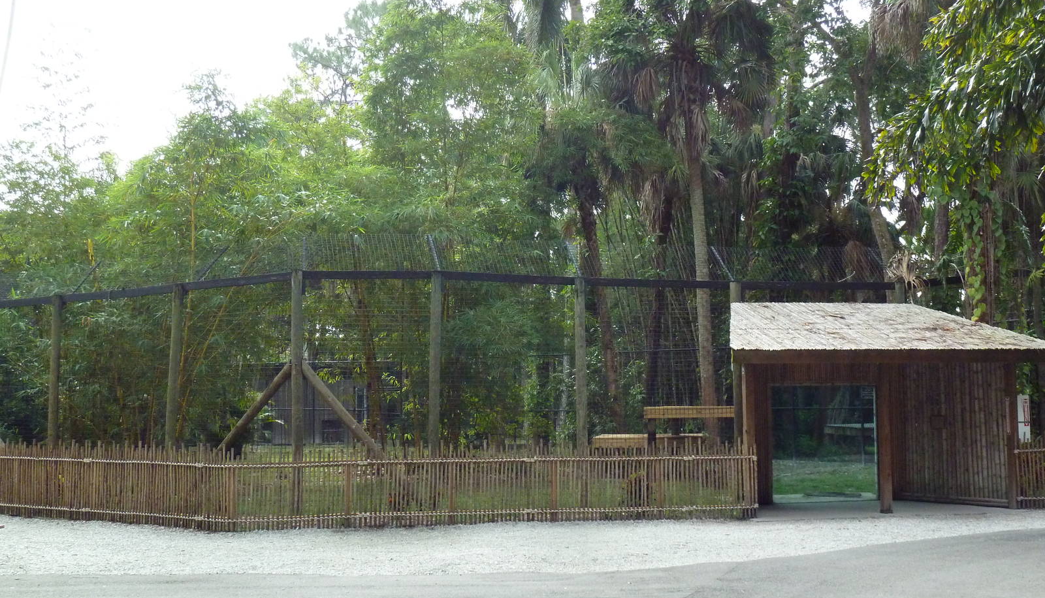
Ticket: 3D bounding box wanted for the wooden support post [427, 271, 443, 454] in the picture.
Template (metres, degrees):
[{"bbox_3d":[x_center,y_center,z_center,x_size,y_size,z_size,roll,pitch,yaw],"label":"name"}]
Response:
[{"bbox_3d":[-1.251,1.339,19.031,0.150,3.477,0.150,0,-4,0],"label":"wooden support post"}]

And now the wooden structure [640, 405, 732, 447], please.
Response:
[{"bbox_3d":[2.972,2.644,23.243,1.800,1.477,1.200,0,-4,0],"label":"wooden structure"}]

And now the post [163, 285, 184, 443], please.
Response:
[{"bbox_3d":[-5.345,1.457,20.328,0.160,3.416,0.160,2,-4,0],"label":"post"}]

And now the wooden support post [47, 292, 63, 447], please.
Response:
[{"bbox_3d":[-7.687,1.607,21.826,0.160,3.345,0.160,0,-4,0],"label":"wooden support post"}]

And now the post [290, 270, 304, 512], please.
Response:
[{"bbox_3d":[-3.166,1.323,18.730,0.150,3.457,0.150,-1,-4,0],"label":"post"}]

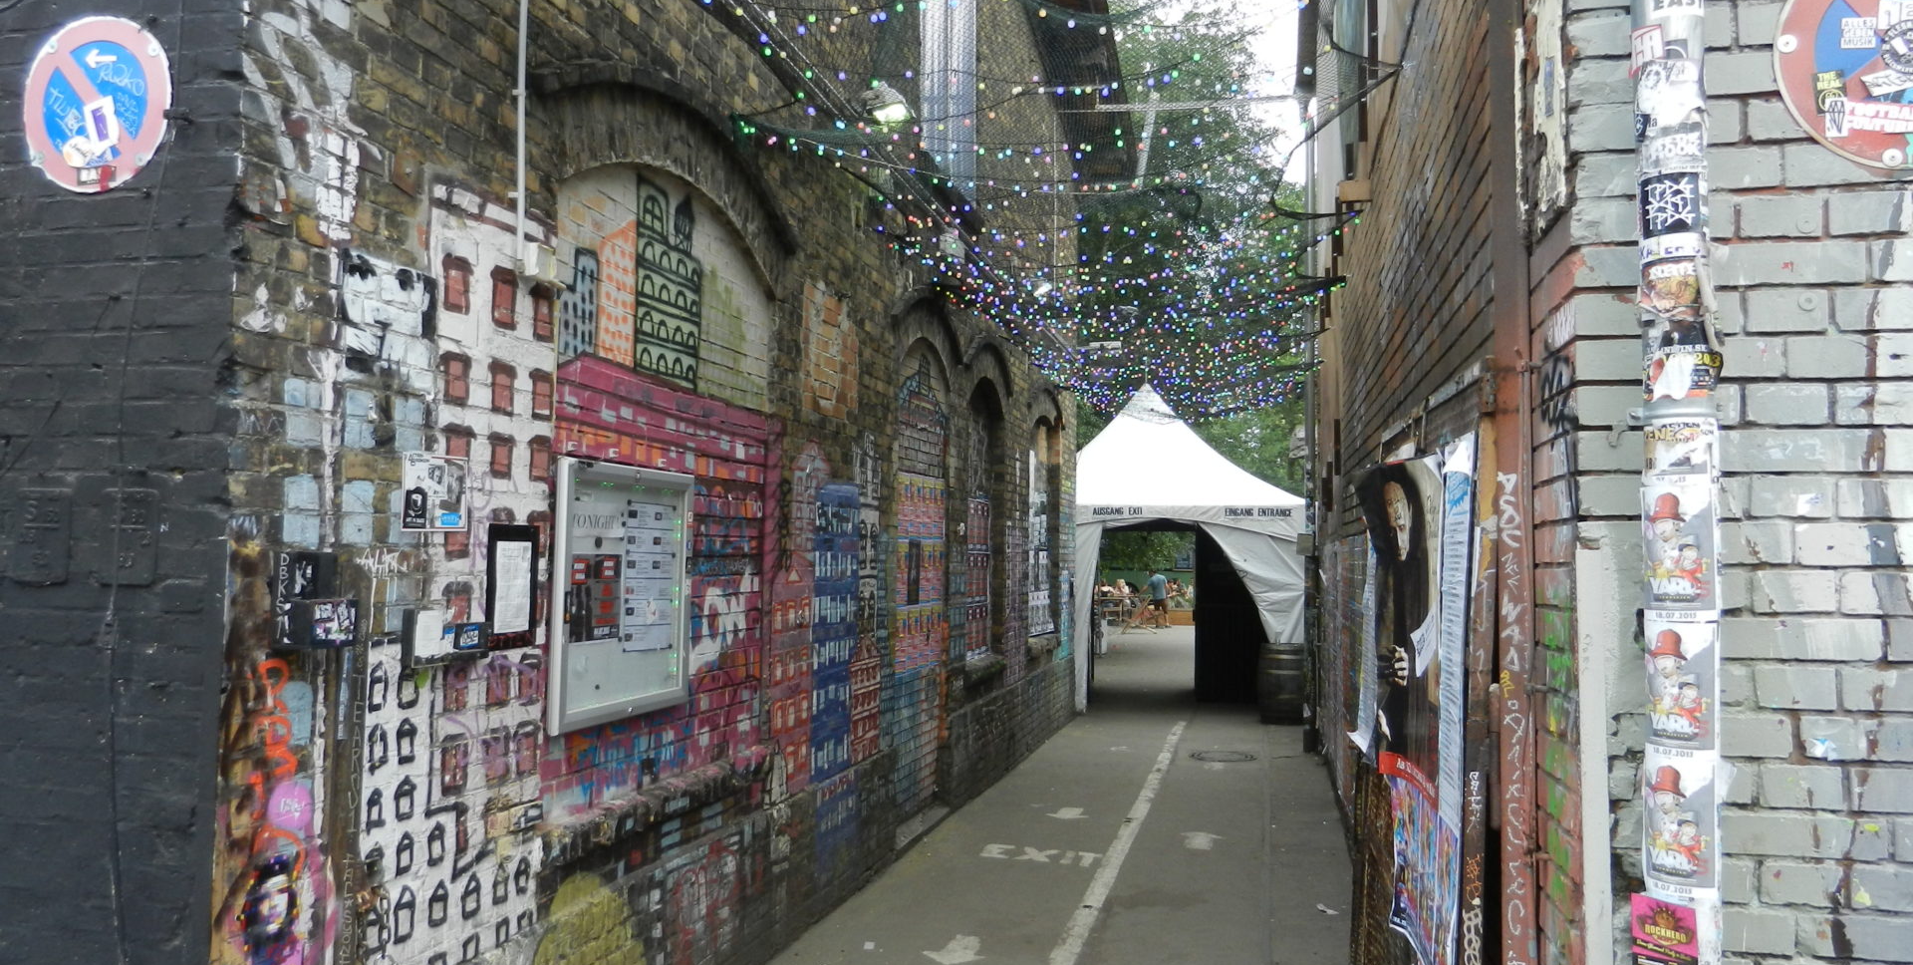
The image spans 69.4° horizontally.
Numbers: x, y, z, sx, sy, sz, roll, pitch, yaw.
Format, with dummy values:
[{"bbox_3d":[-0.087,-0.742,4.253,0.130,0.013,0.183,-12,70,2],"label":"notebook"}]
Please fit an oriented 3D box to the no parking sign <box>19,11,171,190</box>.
[{"bbox_3d":[-1.949,-0.855,3.135,0.408,0.408,0.020,0,-3,13],"label":"no parking sign"}]

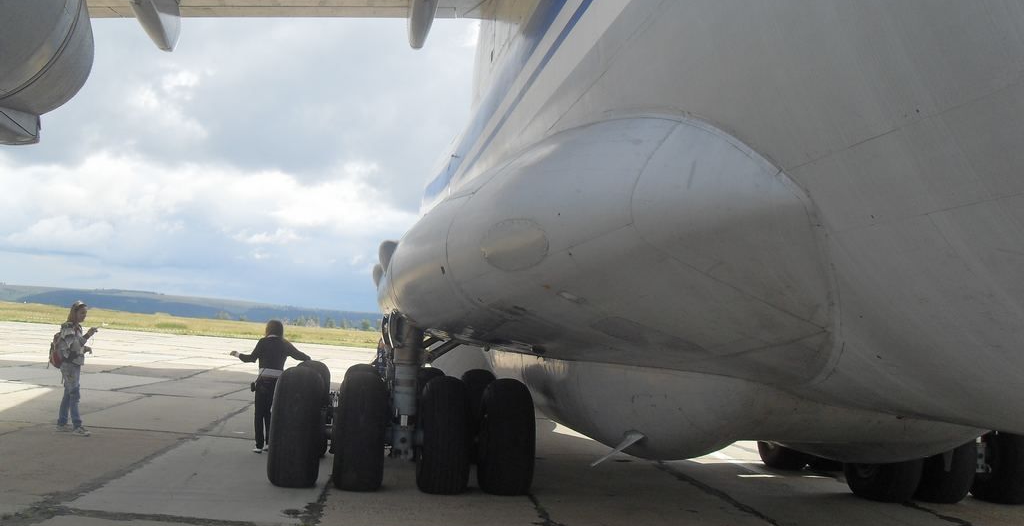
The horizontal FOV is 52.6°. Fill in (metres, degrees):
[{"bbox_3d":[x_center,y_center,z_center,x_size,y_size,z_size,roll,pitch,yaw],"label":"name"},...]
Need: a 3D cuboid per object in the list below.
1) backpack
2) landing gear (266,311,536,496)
[{"bbox_3d":[-6.108,1.168,13.900,0.210,0.490,0.310,5,-4,-18],"label":"backpack"},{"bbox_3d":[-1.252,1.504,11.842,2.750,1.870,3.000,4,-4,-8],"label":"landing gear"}]

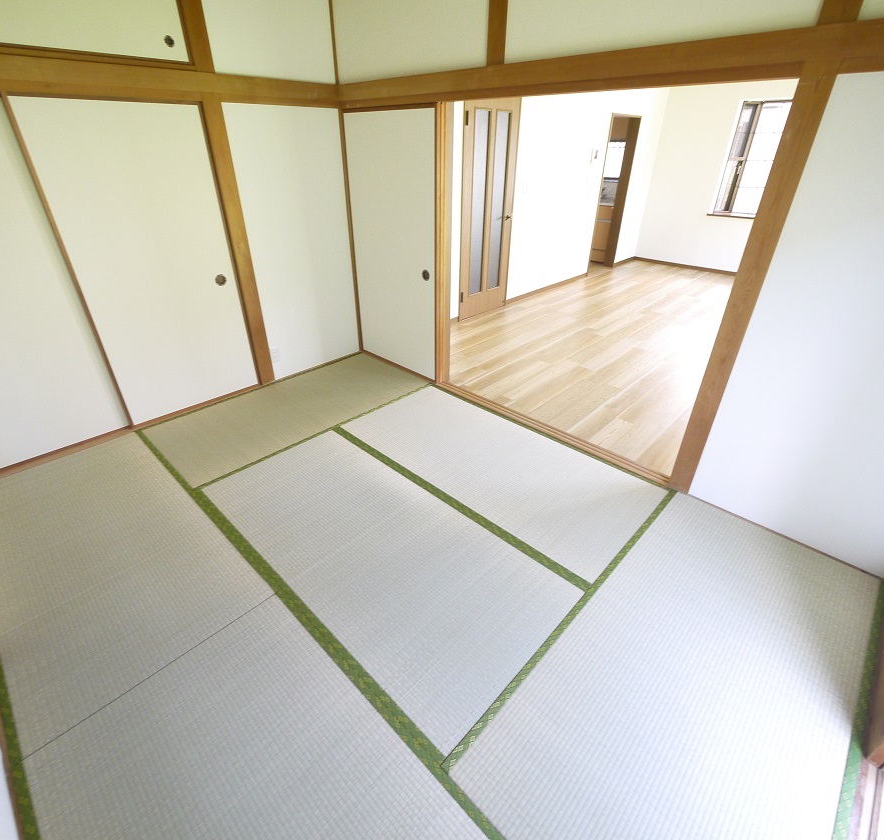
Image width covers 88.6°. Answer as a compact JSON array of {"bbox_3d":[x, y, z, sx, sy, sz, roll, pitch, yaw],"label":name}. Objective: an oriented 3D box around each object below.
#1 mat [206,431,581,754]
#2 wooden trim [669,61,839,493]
[{"bbox_3d":[-0.349,0.548,2.133,1.790,0.045,0.880,26,40,36],"label":"mat"},{"bbox_3d":[1.263,-0.405,1.946,0.107,1.775,0.095,26,40,36],"label":"wooden trim"}]

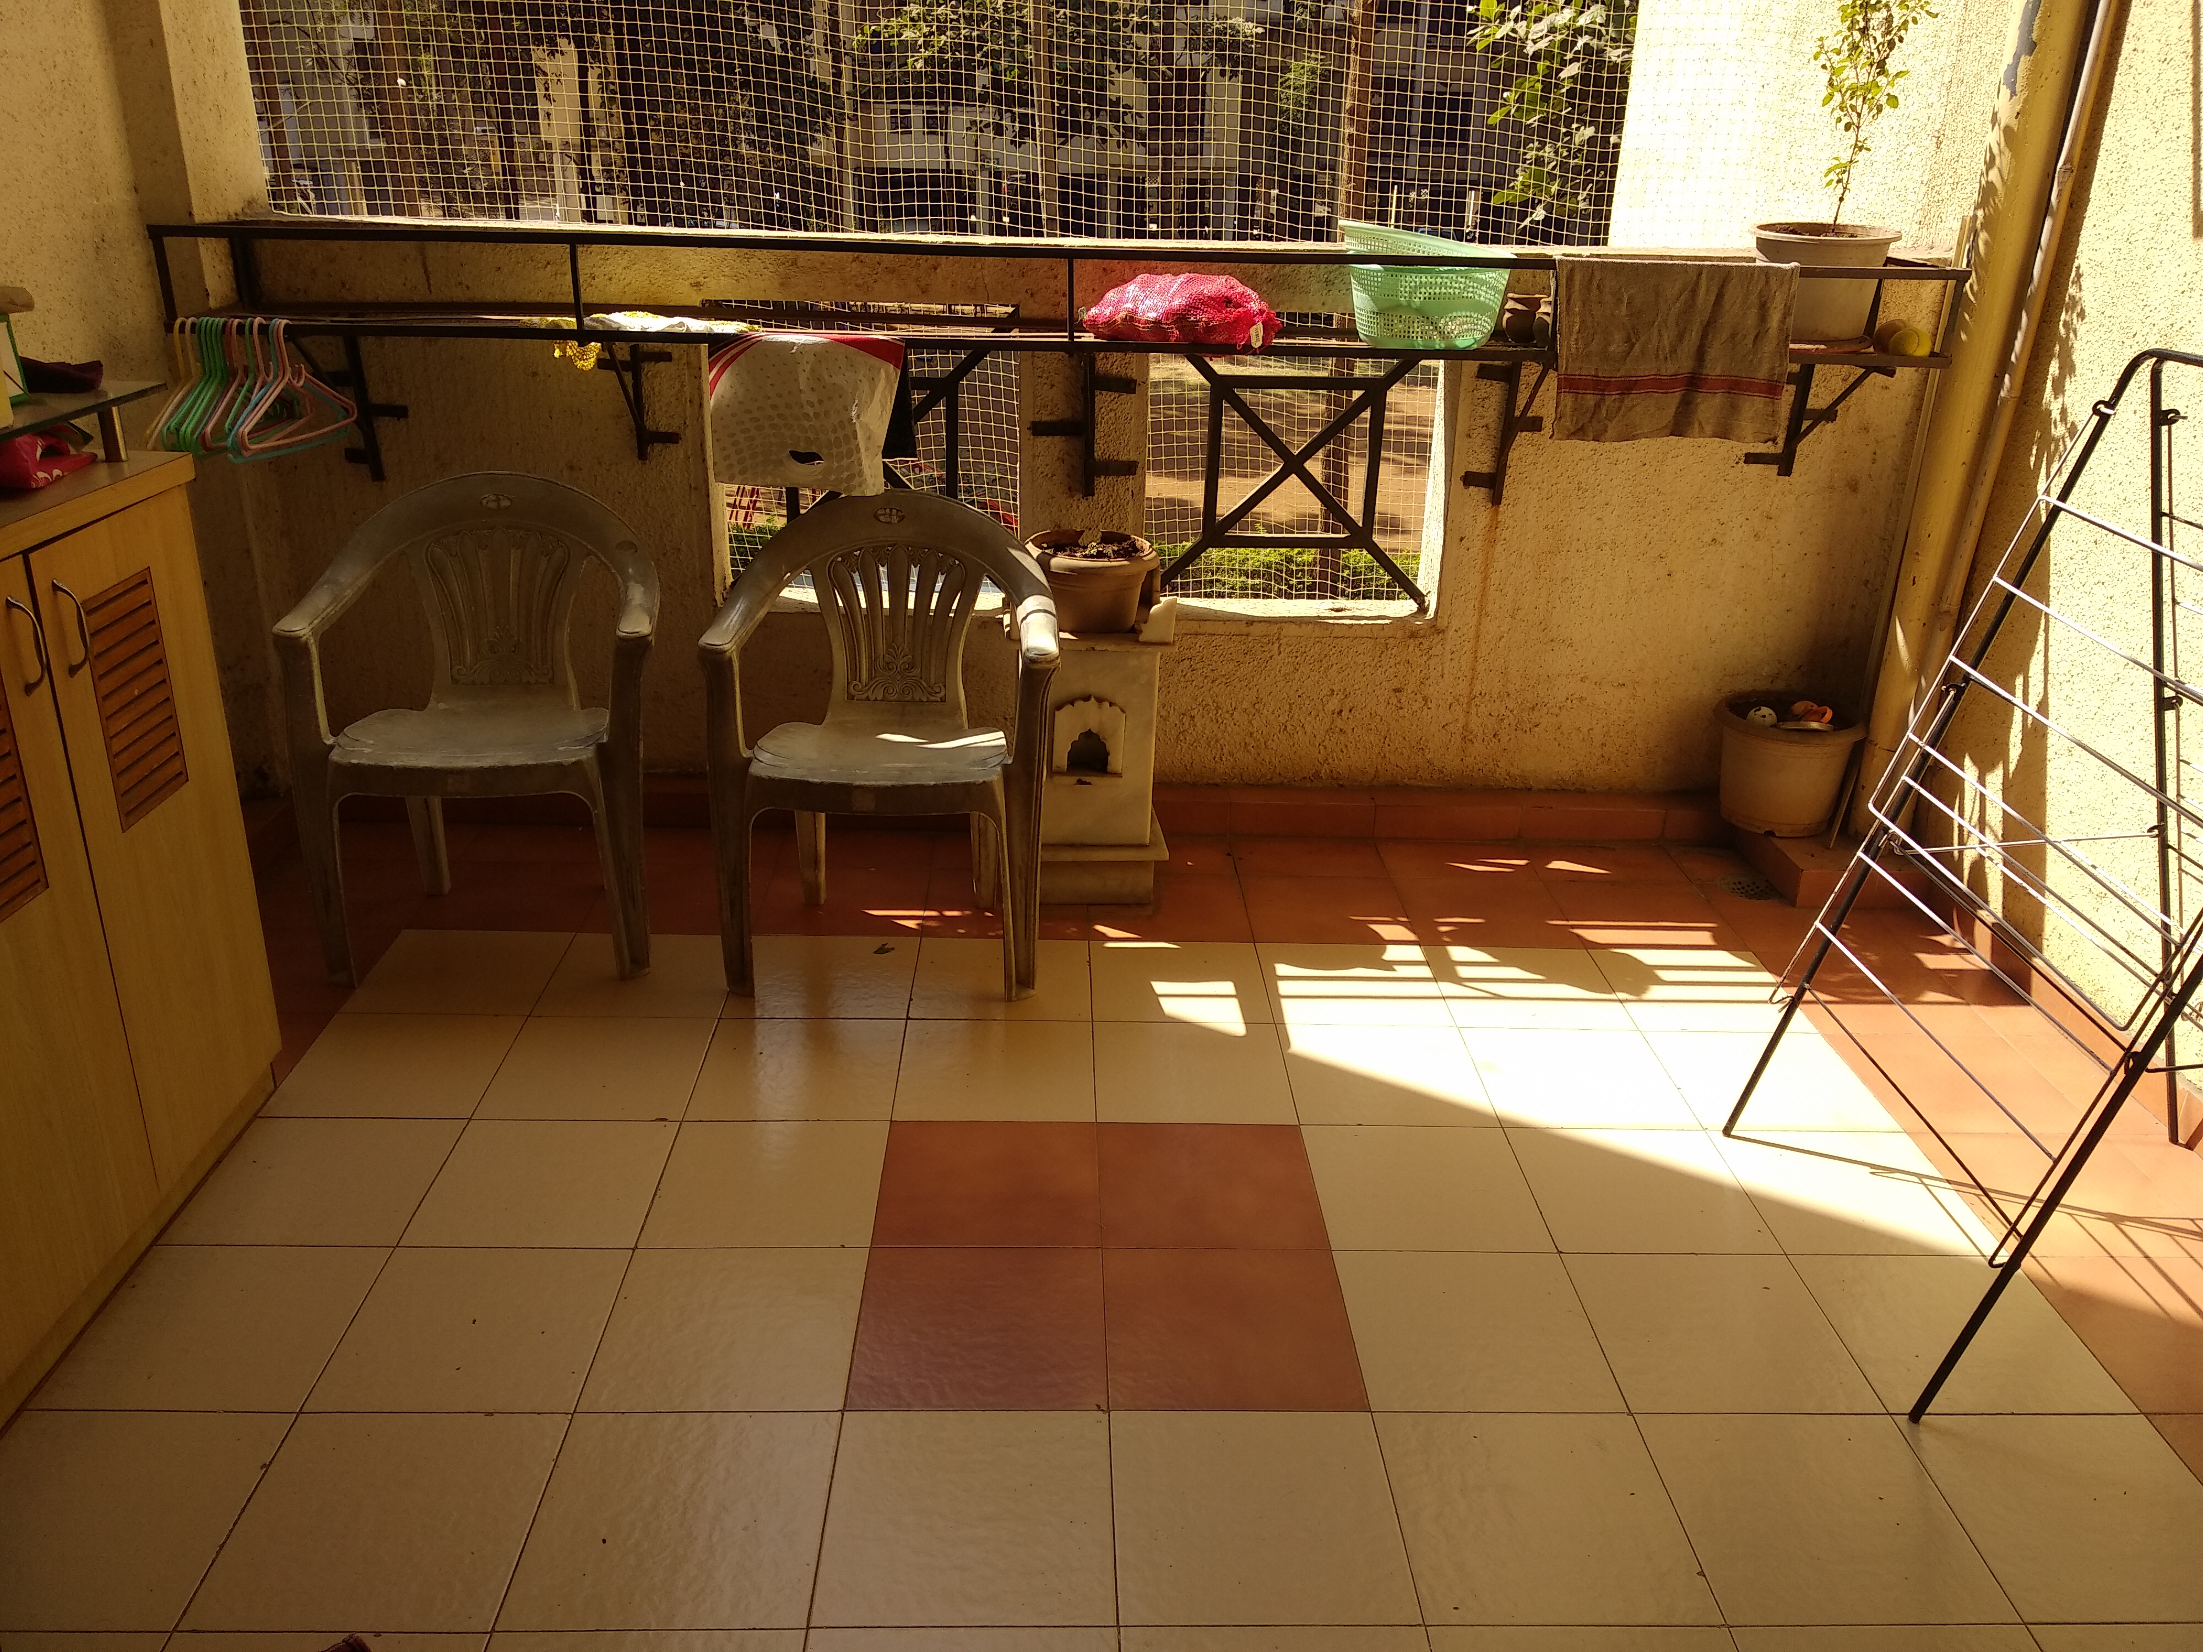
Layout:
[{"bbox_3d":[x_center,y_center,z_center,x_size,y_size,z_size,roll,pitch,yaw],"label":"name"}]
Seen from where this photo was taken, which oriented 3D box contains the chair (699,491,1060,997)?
[{"bbox_3d":[-0.368,-0.154,2.908,0.583,0.777,0.493,1,22,-2],"label":"chair"}]

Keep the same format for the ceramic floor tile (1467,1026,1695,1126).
[{"bbox_3d":[0.759,0.407,2.664,0.306,0.012,0.306,1,22,-2],"label":"ceramic floor tile"}]

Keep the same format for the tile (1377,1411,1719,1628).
[{"bbox_3d":[0.470,0.743,1.779,0.302,0.010,0.302,1,22,-2],"label":"tile"}]

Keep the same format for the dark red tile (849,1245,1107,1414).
[{"bbox_3d":[-0.148,0.623,2.053,0.304,0.010,0.299,1,23,-2],"label":"dark red tile"}]

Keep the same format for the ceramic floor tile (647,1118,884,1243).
[{"bbox_3d":[-0.460,0.498,2.306,0.305,0.010,0.305,1,22,-2],"label":"ceramic floor tile"}]

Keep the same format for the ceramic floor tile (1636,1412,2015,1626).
[{"bbox_3d":[0.770,0.743,1.782,0.300,0.010,0.298,1,23,-2],"label":"ceramic floor tile"}]

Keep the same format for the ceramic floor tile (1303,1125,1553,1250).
[{"bbox_3d":[0.454,0.512,2.339,0.305,0.010,0.305,1,22,-2],"label":"ceramic floor tile"}]

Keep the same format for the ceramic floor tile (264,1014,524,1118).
[{"bbox_3d":[-1.088,0.377,2.600,0.306,0.012,0.306,1,22,-2],"label":"ceramic floor tile"}]

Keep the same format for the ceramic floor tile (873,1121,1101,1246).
[{"bbox_3d":[-0.156,0.503,2.322,0.302,0.010,0.302,1,22,-2],"label":"ceramic floor tile"}]

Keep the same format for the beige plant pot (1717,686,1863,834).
[{"bbox_3d":[1.402,-0.121,3.415,0.291,0.248,0.291,1,22,-1],"label":"beige plant pot"}]

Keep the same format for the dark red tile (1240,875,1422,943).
[{"bbox_3d":[0.429,0.167,3.190,0.302,0.010,0.302,1,22,-2],"label":"dark red tile"}]

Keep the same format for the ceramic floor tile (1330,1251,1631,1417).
[{"bbox_3d":[0.462,0.628,2.062,0.305,0.010,0.305,1,22,-2],"label":"ceramic floor tile"}]

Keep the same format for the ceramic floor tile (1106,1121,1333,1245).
[{"bbox_3d":[0.149,0.504,2.312,0.300,0.010,0.298,1,23,-2],"label":"ceramic floor tile"}]

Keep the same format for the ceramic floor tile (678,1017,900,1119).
[{"bbox_3d":[-0.469,0.383,2.594,0.302,0.010,0.302,1,22,-2],"label":"ceramic floor tile"}]

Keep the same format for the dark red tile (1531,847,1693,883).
[{"bbox_3d":[1.045,0.083,3.478,0.306,0.012,0.196,1,22,-2],"label":"dark red tile"}]

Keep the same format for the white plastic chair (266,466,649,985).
[{"bbox_3d":[-1.005,-0.176,2.824,0.570,0.785,0.520,-1,23,-8],"label":"white plastic chair"}]

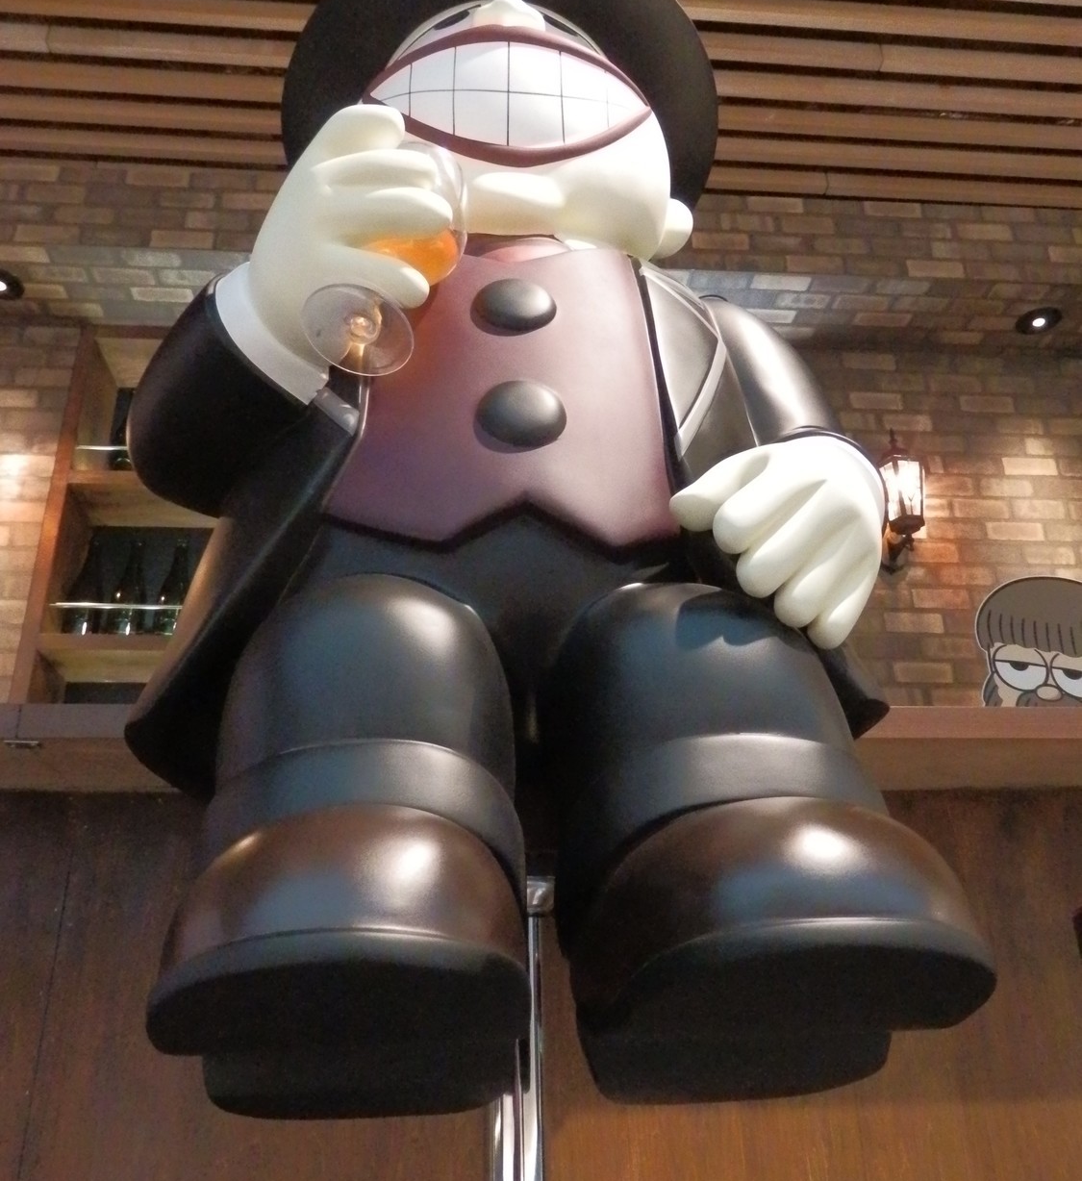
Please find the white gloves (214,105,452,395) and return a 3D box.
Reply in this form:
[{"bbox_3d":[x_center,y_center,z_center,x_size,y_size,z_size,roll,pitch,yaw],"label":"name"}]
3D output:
[{"bbox_3d":[-0.154,-0.249,0.769,0.170,0.170,0.150,1,-32,-5],"label":"white gloves"}]

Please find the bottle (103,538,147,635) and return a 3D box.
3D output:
[{"bbox_3d":[-1.015,0.011,2.574,0.086,0.310,0.086,-1,-21,4],"label":"bottle"}]

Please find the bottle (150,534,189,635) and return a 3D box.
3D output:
[{"bbox_3d":[-0.904,0.011,2.574,0.086,0.310,0.086,-1,-21,4],"label":"bottle"}]

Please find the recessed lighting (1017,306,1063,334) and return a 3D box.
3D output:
[{"bbox_3d":[1.270,-0.689,2.660,0.118,0.040,0.118,-1,-21,4],"label":"recessed lighting"}]

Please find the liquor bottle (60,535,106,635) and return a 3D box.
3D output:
[{"bbox_3d":[-1.121,0.011,2.574,0.086,0.310,0.086,-1,-21,4],"label":"liquor bottle"}]

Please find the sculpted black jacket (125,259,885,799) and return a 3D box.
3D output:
[{"bbox_3d":[-0.035,-0.077,0.993,0.740,0.540,0.440,1,-32,-5],"label":"sculpted black jacket"}]

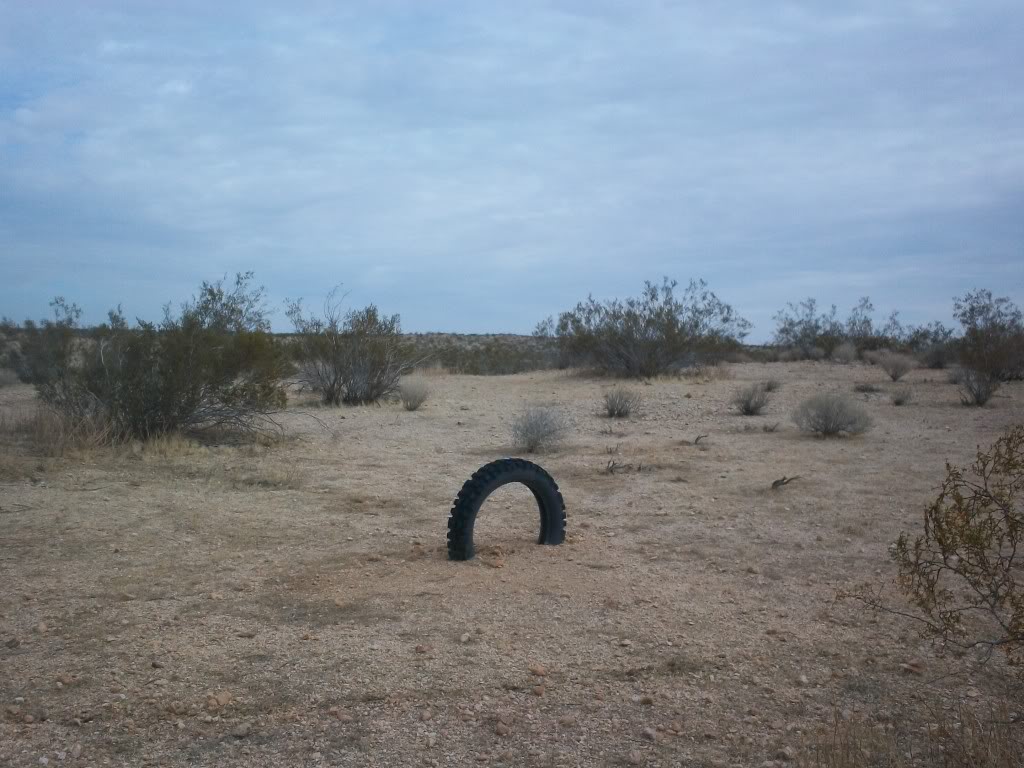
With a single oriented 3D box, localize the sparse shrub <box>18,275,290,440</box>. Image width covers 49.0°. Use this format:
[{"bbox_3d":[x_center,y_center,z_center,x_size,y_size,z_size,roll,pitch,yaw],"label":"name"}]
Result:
[{"bbox_3d":[-3.848,-0.285,12.100,2.869,1.769,2.152,-1,2,-18],"label":"sparse shrub"}]

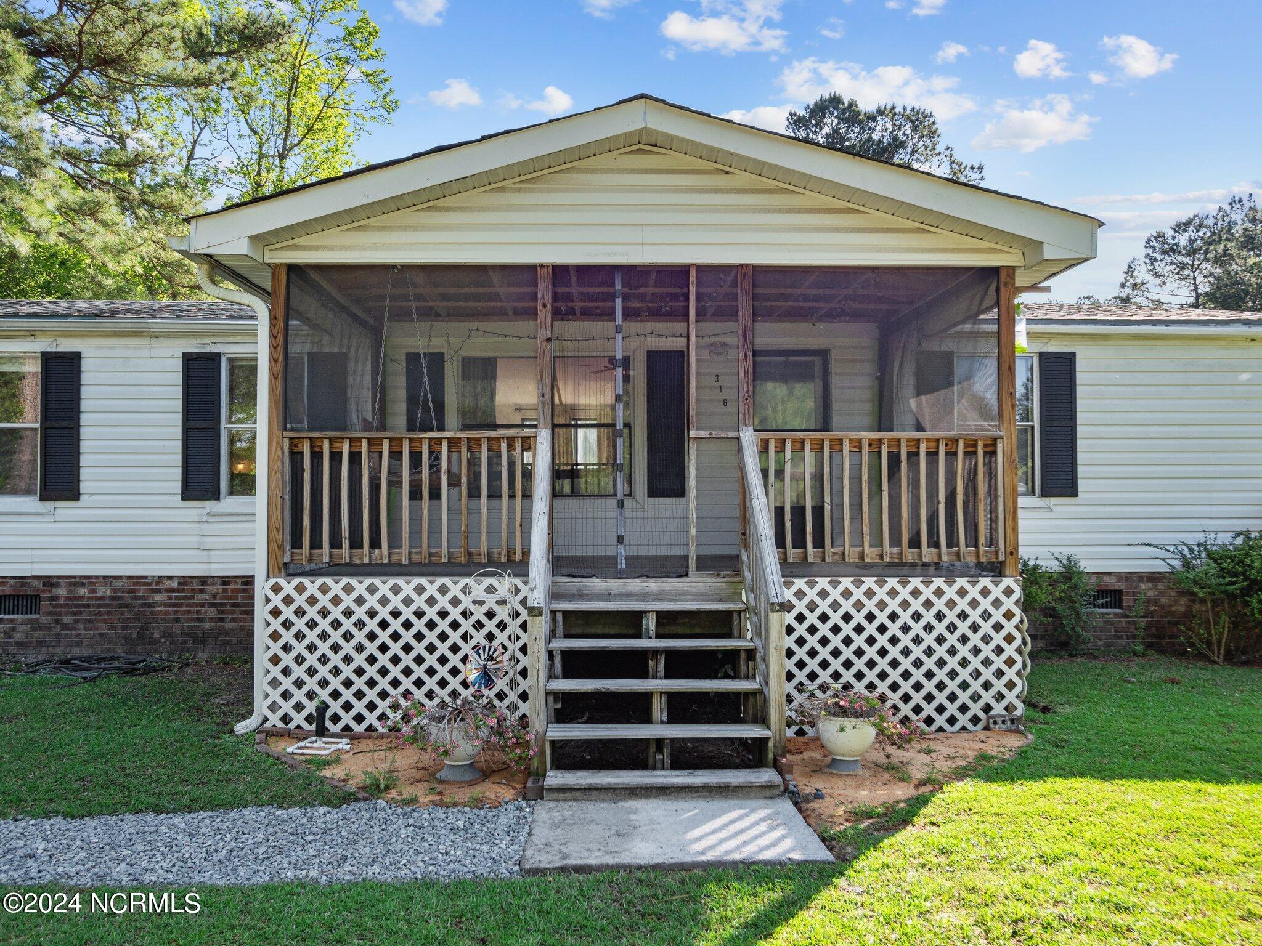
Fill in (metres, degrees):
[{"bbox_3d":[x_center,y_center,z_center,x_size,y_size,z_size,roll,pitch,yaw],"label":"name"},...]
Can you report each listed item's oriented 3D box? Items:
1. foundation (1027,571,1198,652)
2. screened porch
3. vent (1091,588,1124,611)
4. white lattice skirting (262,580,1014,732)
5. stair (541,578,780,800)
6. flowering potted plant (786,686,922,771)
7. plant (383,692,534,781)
[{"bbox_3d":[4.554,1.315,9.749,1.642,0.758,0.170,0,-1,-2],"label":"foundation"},{"bbox_3d":[0.064,-0.297,8.072,4.849,2.050,2.950,0,-1,-2],"label":"screened porch"},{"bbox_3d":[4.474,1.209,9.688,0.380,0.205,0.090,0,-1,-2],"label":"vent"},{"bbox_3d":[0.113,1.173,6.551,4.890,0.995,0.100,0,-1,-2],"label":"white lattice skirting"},{"bbox_3d":[0.148,1.170,5.912,1.221,1.030,1.380,0,-1,-2],"label":"stair"},{"bbox_3d":[1.259,1.431,5.774,0.717,0.463,0.620,0,-1,-2],"label":"flowering potted plant"},{"bbox_3d":[-0.934,1.425,5.578,0.798,0.455,0.680,0,-1,-2],"label":"plant"}]

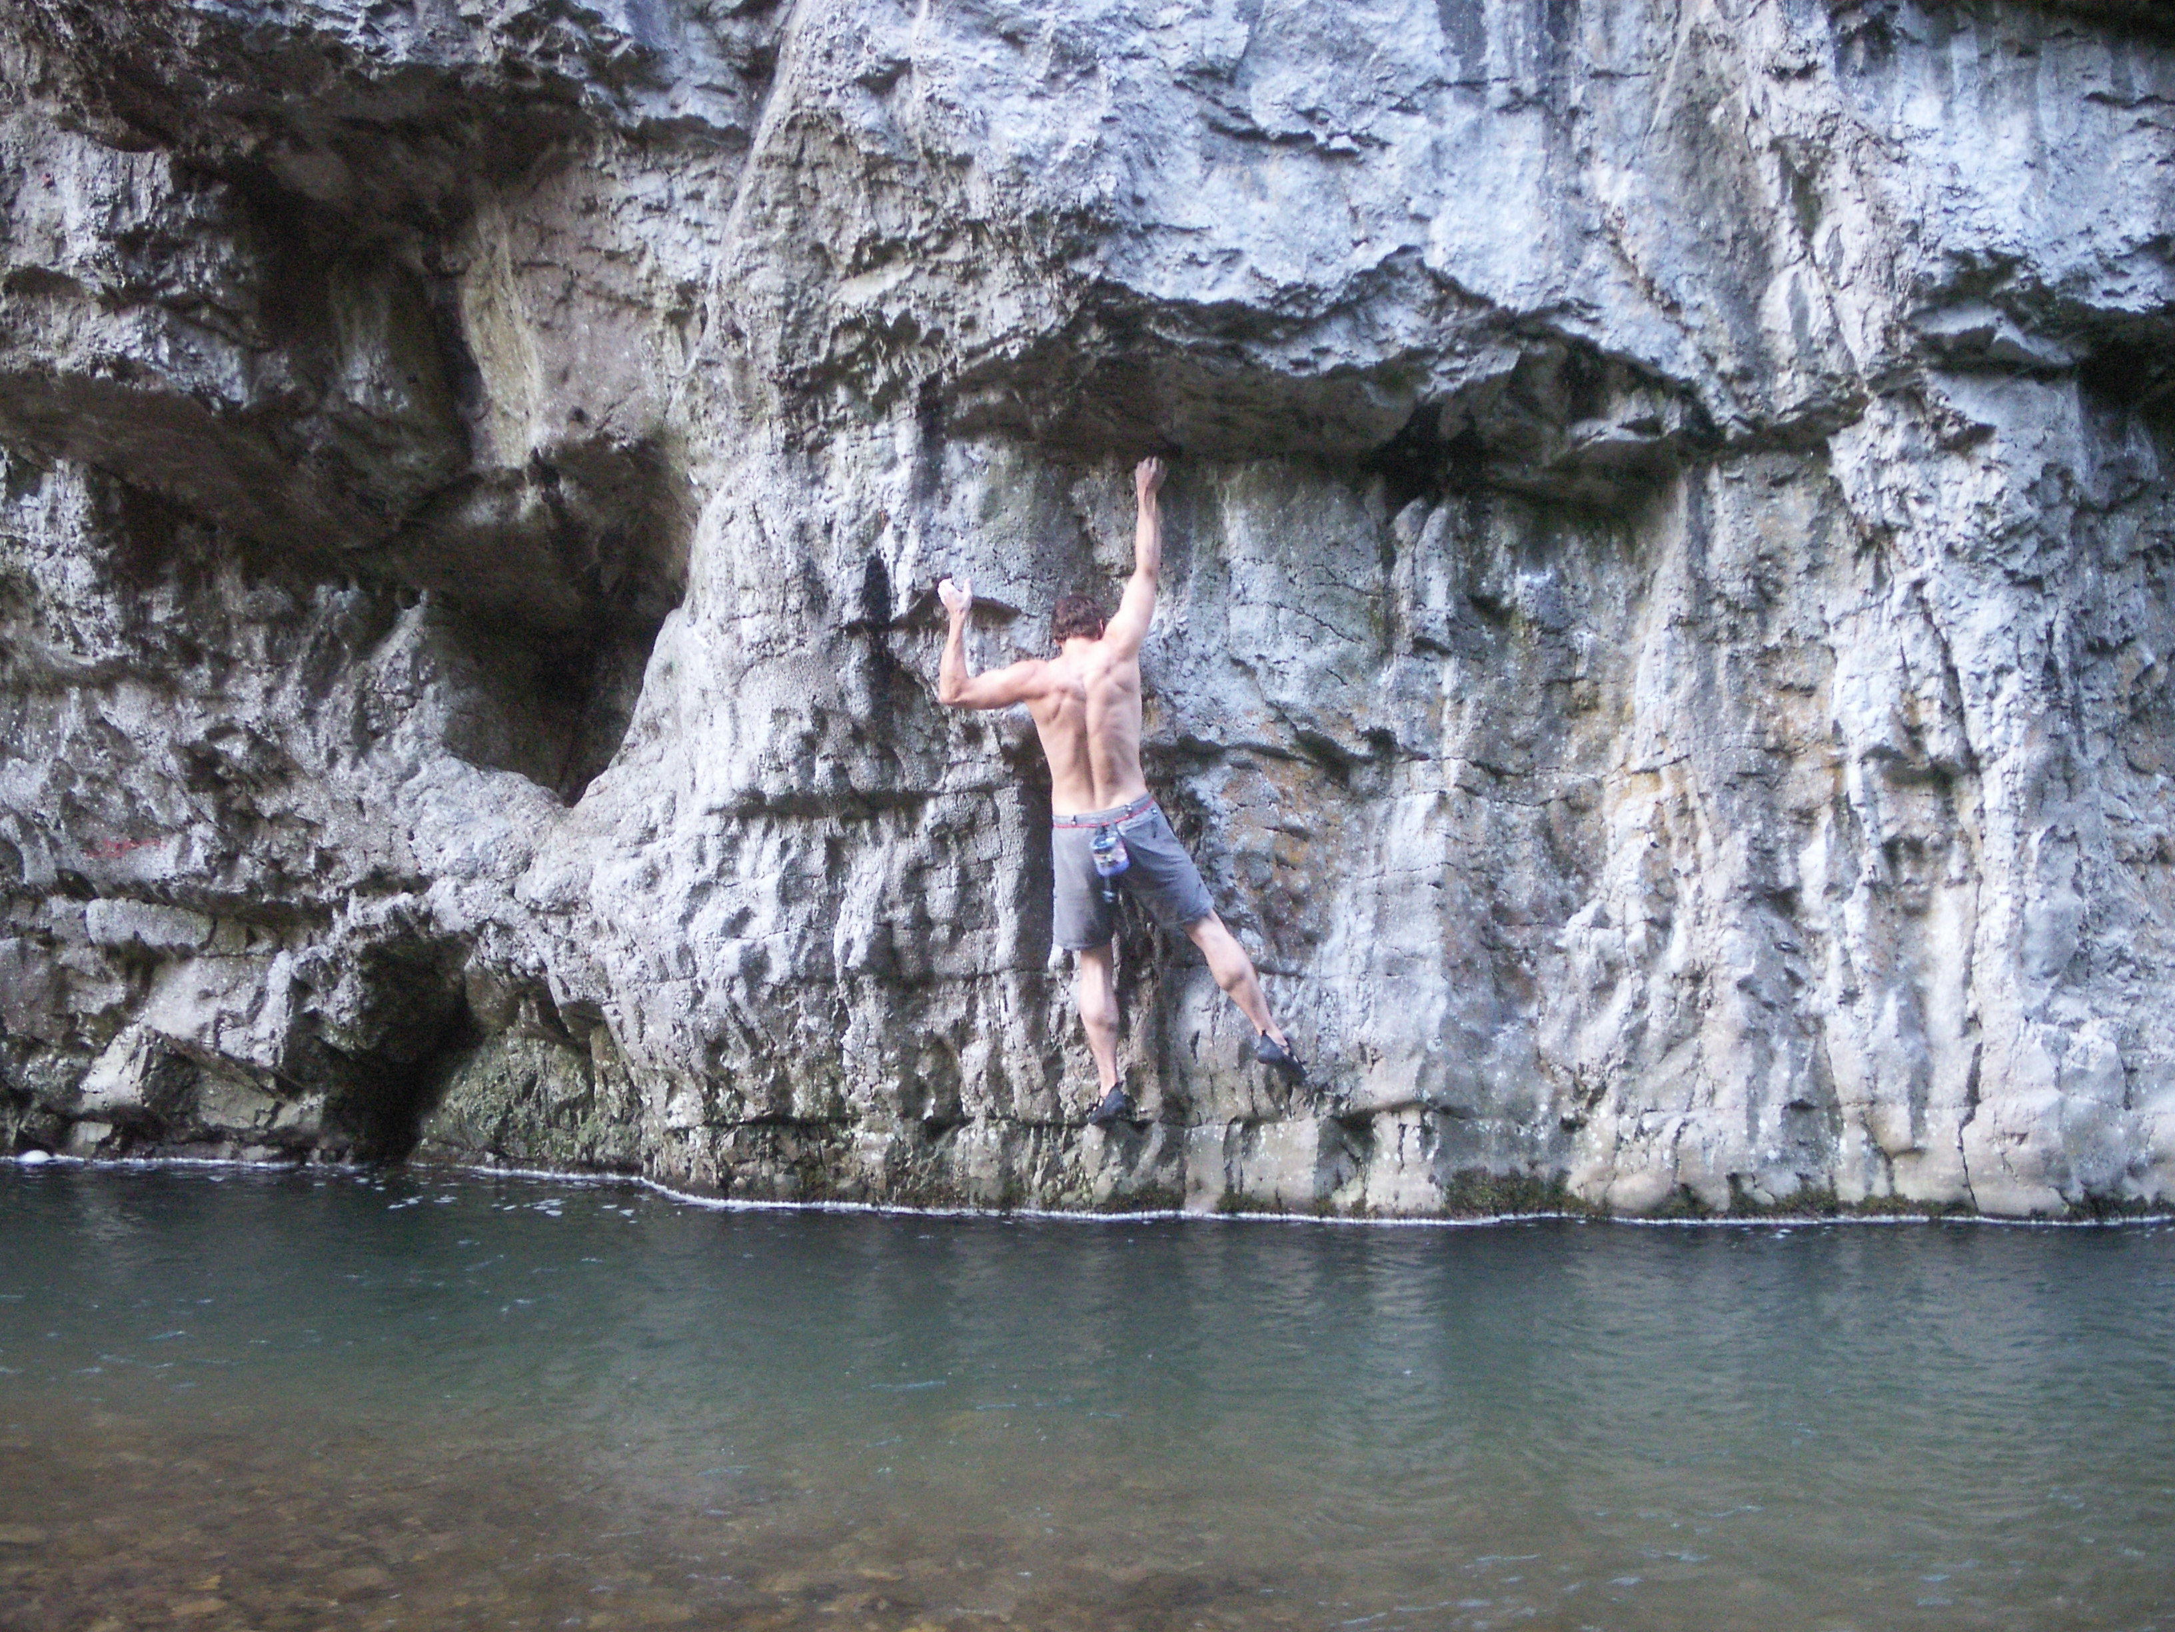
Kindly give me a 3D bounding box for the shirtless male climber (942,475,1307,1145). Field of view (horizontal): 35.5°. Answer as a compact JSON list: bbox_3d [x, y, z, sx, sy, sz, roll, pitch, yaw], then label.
[{"bbox_3d":[0.108,-0.078,11.100,1.190,2.170,0.560,0,1,0],"label":"shirtless male climber"}]

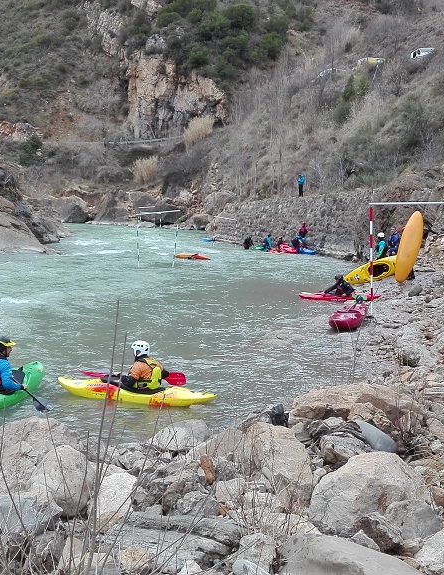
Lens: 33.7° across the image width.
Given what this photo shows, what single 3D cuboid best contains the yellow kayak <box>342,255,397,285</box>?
[{"bbox_3d":[5.161,-0.583,24.400,2.500,0.660,0.380,-15,-16,-12],"label":"yellow kayak"}]

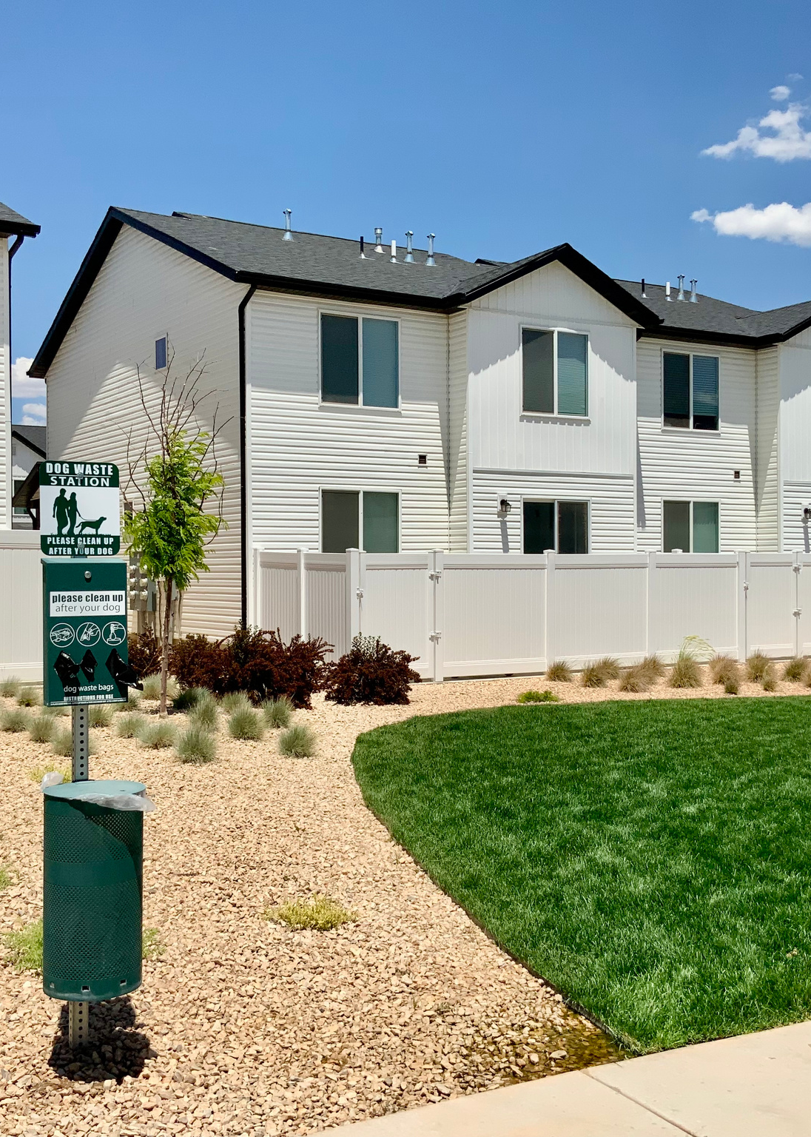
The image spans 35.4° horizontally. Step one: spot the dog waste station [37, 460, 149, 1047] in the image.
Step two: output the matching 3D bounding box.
[{"bbox_3d":[-0.967,0.592,3.948,0.310,1.873,0.330,0,0,-32],"label":"dog waste station"}]

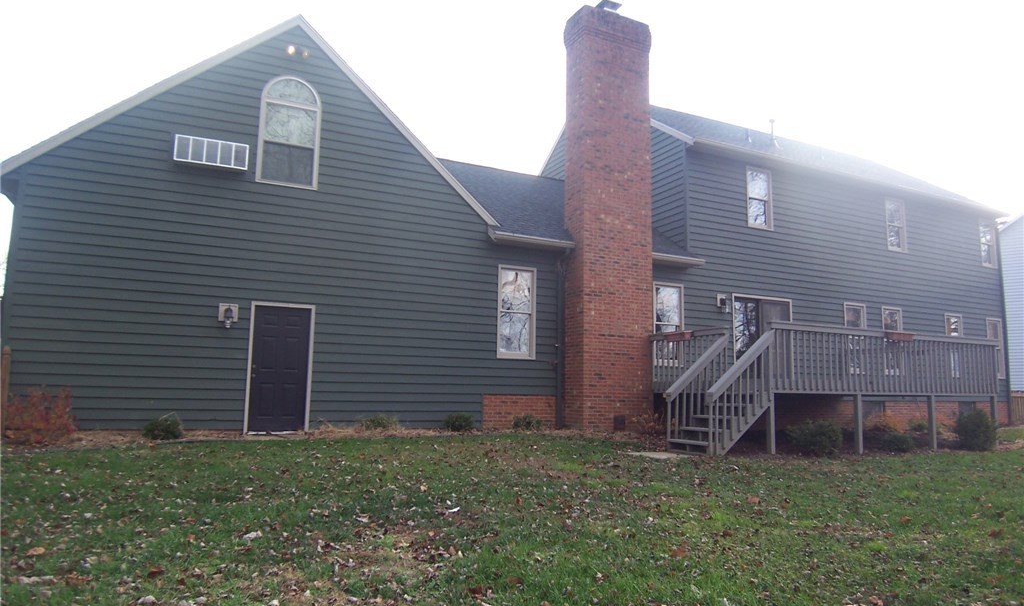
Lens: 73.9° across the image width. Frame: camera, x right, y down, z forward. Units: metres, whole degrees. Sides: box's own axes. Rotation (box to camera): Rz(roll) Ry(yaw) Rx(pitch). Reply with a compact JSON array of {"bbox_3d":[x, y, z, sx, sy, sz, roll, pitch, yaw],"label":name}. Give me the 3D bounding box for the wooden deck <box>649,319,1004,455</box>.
[{"bbox_3d":[5.591,1.740,13.592,7.780,2.140,3.800,5,-8,-26],"label":"wooden deck"}]

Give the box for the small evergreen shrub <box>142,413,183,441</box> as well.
[{"bbox_3d":[-5.082,1.784,9.897,0.520,0.321,0.480,5,-8,-26],"label":"small evergreen shrub"}]

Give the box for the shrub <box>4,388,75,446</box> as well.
[{"bbox_3d":[-6.353,1.476,9.154,0.900,0.725,0.800,5,-8,-26],"label":"shrub"}]

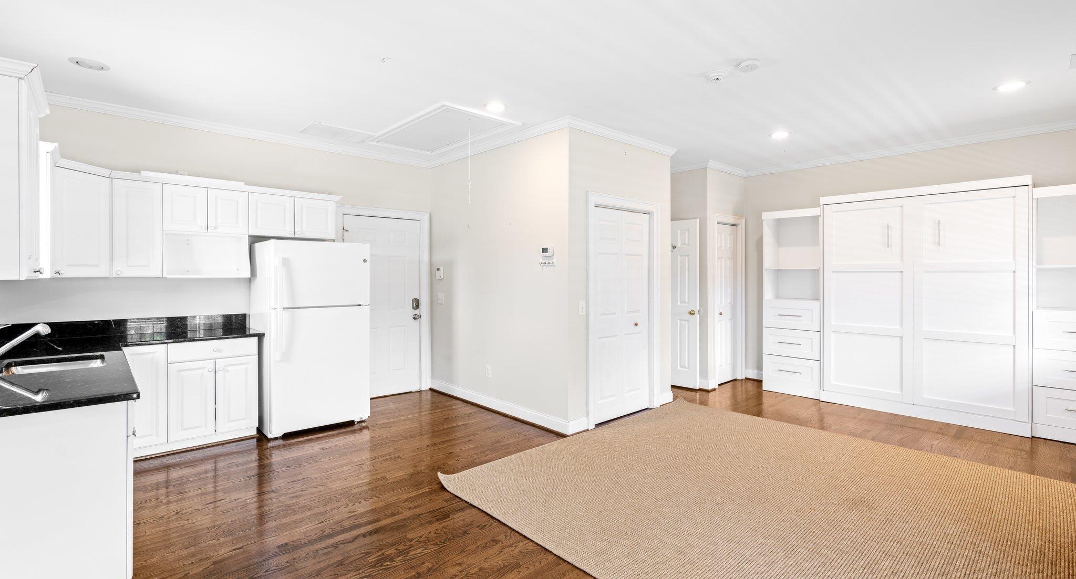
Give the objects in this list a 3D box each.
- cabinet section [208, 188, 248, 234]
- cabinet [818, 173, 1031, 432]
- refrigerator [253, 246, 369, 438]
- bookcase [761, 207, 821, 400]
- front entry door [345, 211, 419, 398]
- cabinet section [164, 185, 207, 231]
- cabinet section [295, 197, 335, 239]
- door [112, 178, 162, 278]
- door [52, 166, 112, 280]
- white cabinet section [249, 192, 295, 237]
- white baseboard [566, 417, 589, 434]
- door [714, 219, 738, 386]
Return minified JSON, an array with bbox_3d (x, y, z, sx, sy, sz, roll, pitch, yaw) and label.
[{"bbox_3d":[-2.703,-0.670,4.167,0.295,0.378,0.020,-1,2,-42],"label":"cabinet section"},{"bbox_3d":[3.822,0.129,4.794,0.480,2.230,1.621,-1,2,-42],"label":"cabinet"},{"bbox_3d":[-2.146,0.412,4.519,0.836,1.700,0.768,-1,2,-42],"label":"refrigerator"},{"bbox_3d":[3.095,0.155,5.662,0.430,2.140,0.642,-1,2,-42],"label":"bookcase"},{"bbox_3d":[-1.772,0.202,5.493,0.899,2.045,0.045,-1,2,-42],"label":"front entry door"},{"bbox_3d":[-2.927,-0.663,3.964,0.298,0.381,0.020,-1,2,-42],"label":"cabinet section"},{"bbox_3d":[-2.267,-0.684,4.768,0.376,0.376,0.330,-1,2,-42],"label":"cabinet section"},{"bbox_3d":[-3.151,-0.471,3.765,0.299,0.762,0.020,-1,2,-42],"label":"door"},{"bbox_3d":[-3.265,-0.462,3.420,0.024,0.748,0.419,0,1,2],"label":"door"},{"bbox_3d":[-2.548,-0.679,4.515,0.380,0.376,0.330,-1,2,-42],"label":"white cabinet section"},{"bbox_3d":[0.350,1.194,4.189,0.249,0.118,0.020,-1,2,-42],"label":"white baseboard"},{"bbox_3d":[2.412,0.183,6.147,0.581,2.035,0.035,-1,2,-42],"label":"door"}]

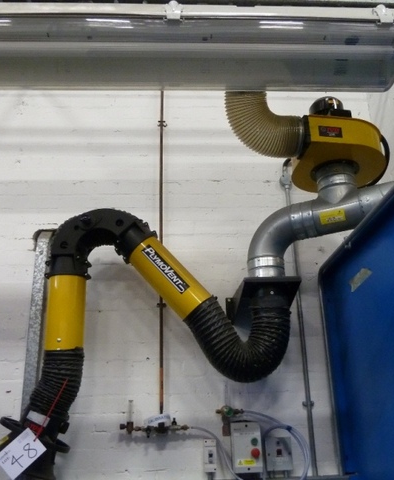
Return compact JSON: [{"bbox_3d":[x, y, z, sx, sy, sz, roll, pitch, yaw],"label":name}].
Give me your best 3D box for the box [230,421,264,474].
[{"bbox_3d":[0.213,0.892,1.995,0.121,0.196,0.095,-1,-19,-1],"label":"box"}]

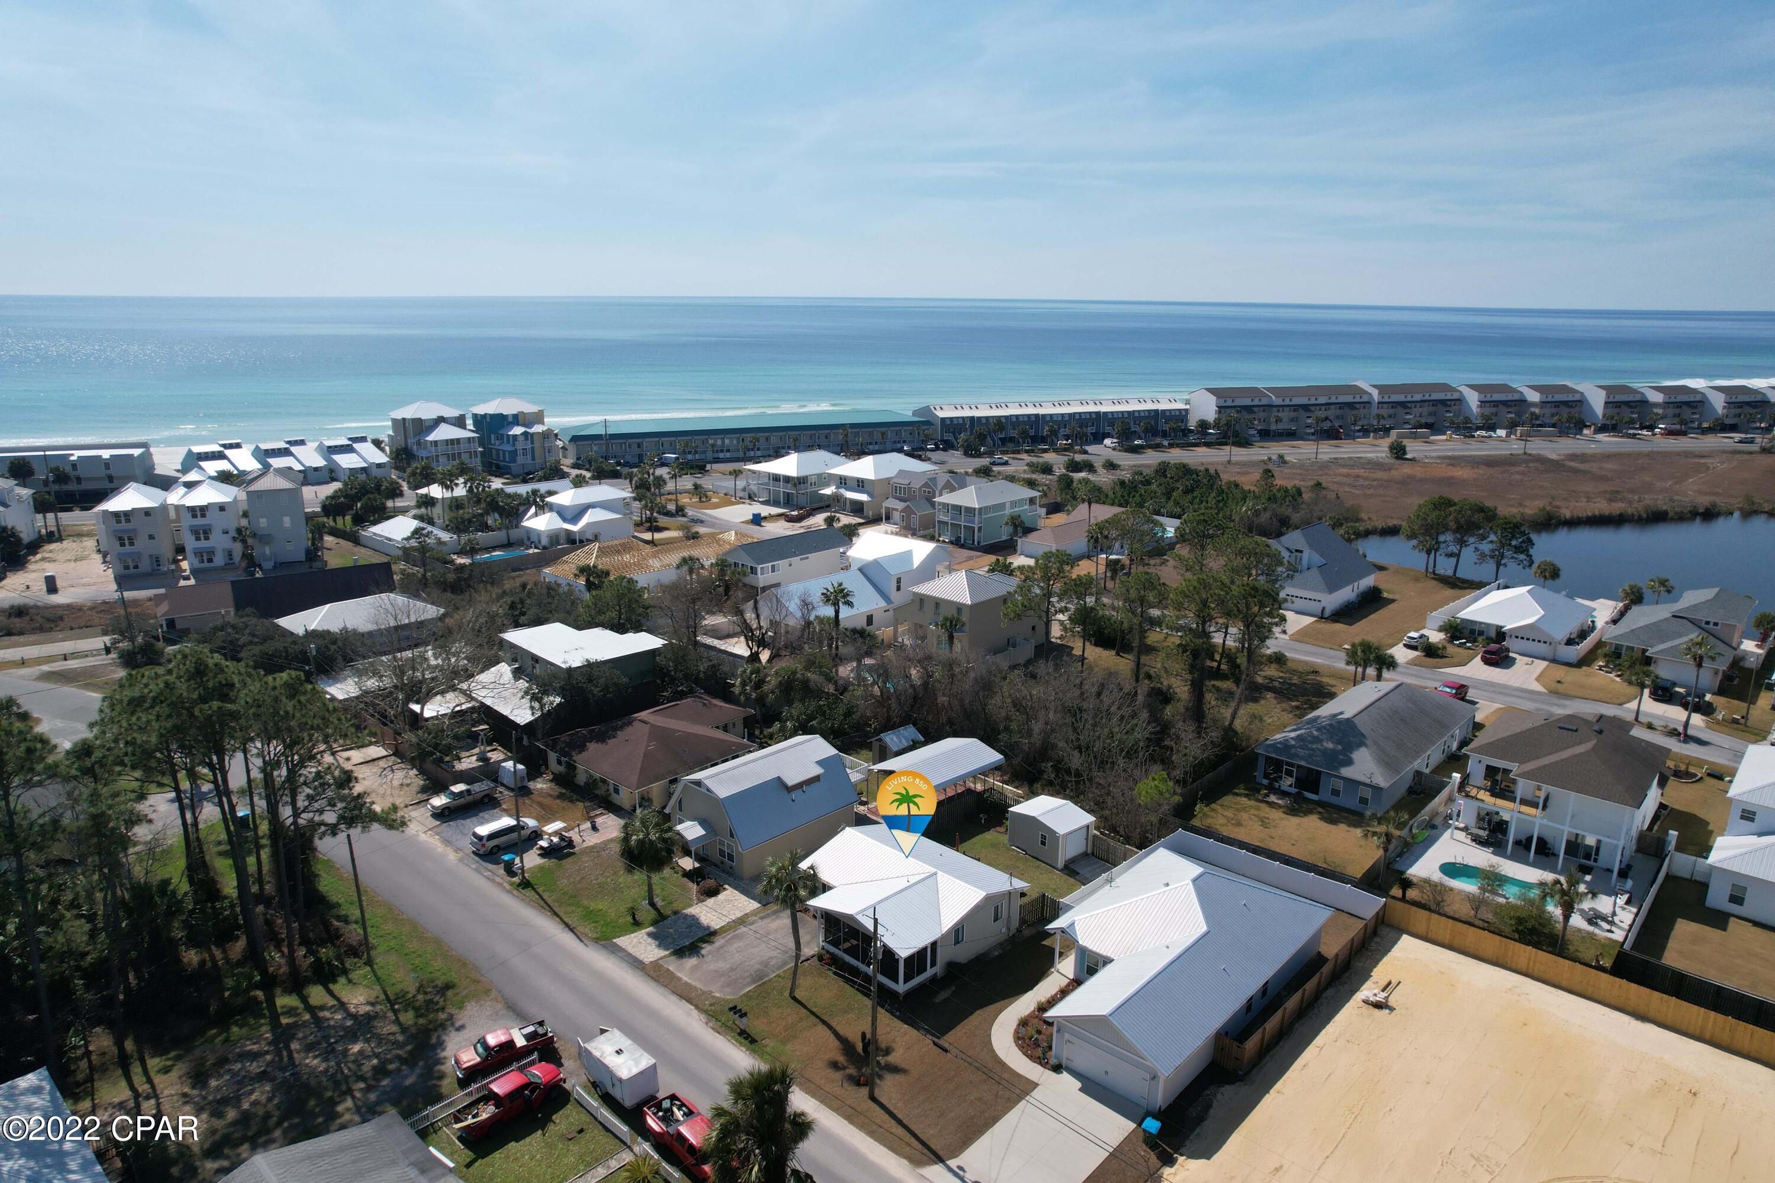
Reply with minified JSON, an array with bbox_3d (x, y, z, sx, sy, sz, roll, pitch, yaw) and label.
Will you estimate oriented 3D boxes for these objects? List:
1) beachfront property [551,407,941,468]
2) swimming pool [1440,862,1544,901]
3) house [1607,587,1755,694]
[{"bbox_3d":[-36.019,-42.620,291.456,98.800,8.700,19.300,-6,17,-24],"label":"beachfront property"},{"bbox_3d":[44.460,21.650,79.160,7.560,0.600,3.710,13,20,38],"label":"swimming pool"},{"bbox_3d":[91.722,4.011,125.871,11.806,8.040,22.186,14,20,41],"label":"house"}]

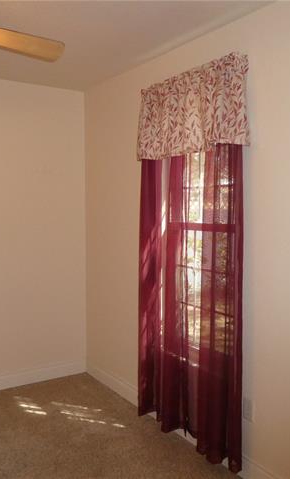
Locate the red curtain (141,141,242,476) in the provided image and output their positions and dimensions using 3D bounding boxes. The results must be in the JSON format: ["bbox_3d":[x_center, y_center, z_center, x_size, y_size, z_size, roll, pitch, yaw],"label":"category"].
[{"bbox_3d":[0.221,0.226,2.678,0.100,2.030,0.930,-3,5,-33],"label":"red curtain"}]

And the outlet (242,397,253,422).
[{"bbox_3d":[0.548,0.899,2.330,0.012,0.116,0.073,-3,5,-33],"label":"outlet"}]

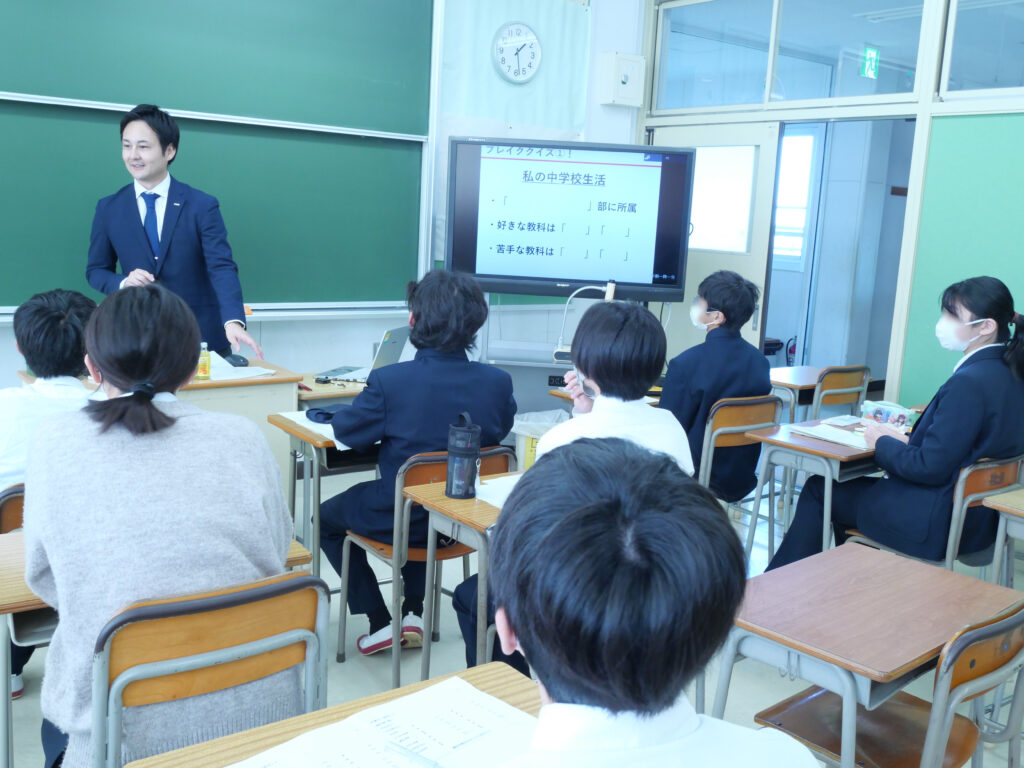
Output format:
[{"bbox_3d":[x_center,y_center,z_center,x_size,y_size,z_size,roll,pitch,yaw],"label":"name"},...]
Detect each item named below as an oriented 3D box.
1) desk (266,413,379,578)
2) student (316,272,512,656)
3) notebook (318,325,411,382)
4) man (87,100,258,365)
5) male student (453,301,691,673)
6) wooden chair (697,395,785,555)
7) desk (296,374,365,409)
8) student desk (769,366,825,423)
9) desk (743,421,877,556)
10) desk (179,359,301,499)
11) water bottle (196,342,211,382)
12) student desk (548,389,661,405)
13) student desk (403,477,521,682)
[{"bbox_3d":[-0.495,0.477,3.324,0.600,0.710,0.405,-5,12,-37],"label":"desk"},{"bbox_3d":[-0.361,0.270,2.922,0.560,1.260,0.680,-3,11,-32],"label":"student"},{"bbox_3d":[-0.637,-0.136,4.077,0.313,0.233,0.328,5,10,11],"label":"notebook"},{"bbox_3d":[-1.335,-0.180,3.755,0.620,1.785,0.420,0,10,-15],"label":"man"},{"bbox_3d":[0.140,0.401,2.321,0.500,1.245,0.620,-4,12,-36],"label":"male student"},{"bbox_3d":[0.769,0.409,3.918,0.400,0.770,0.460,-4,11,-33],"label":"wooden chair"},{"bbox_3d":[-0.761,0.345,4.041,0.630,0.710,0.440,-6,13,-44],"label":"desk"},{"bbox_3d":[1.429,0.305,4.796,0.600,0.700,0.400,-5,13,-38],"label":"student desk"},{"bbox_3d":[1.166,0.532,3.497,0.600,0.700,0.405,-5,12,-41],"label":"desk"},{"bbox_3d":[-1.310,0.348,3.576,0.900,0.775,0.475,-5,13,-38],"label":"desk"},{"bbox_3d":[-1.125,-0.086,3.463,0.050,0.136,0.050,-5,13,-38],"label":"water bottle"},{"bbox_3d":[0.496,0.389,4.068,0.600,0.700,0.400,-5,13,-36],"label":"student desk"},{"bbox_3d":[0.053,0.634,2.584,0.600,0.700,0.400,-4,12,-34],"label":"student desk"}]

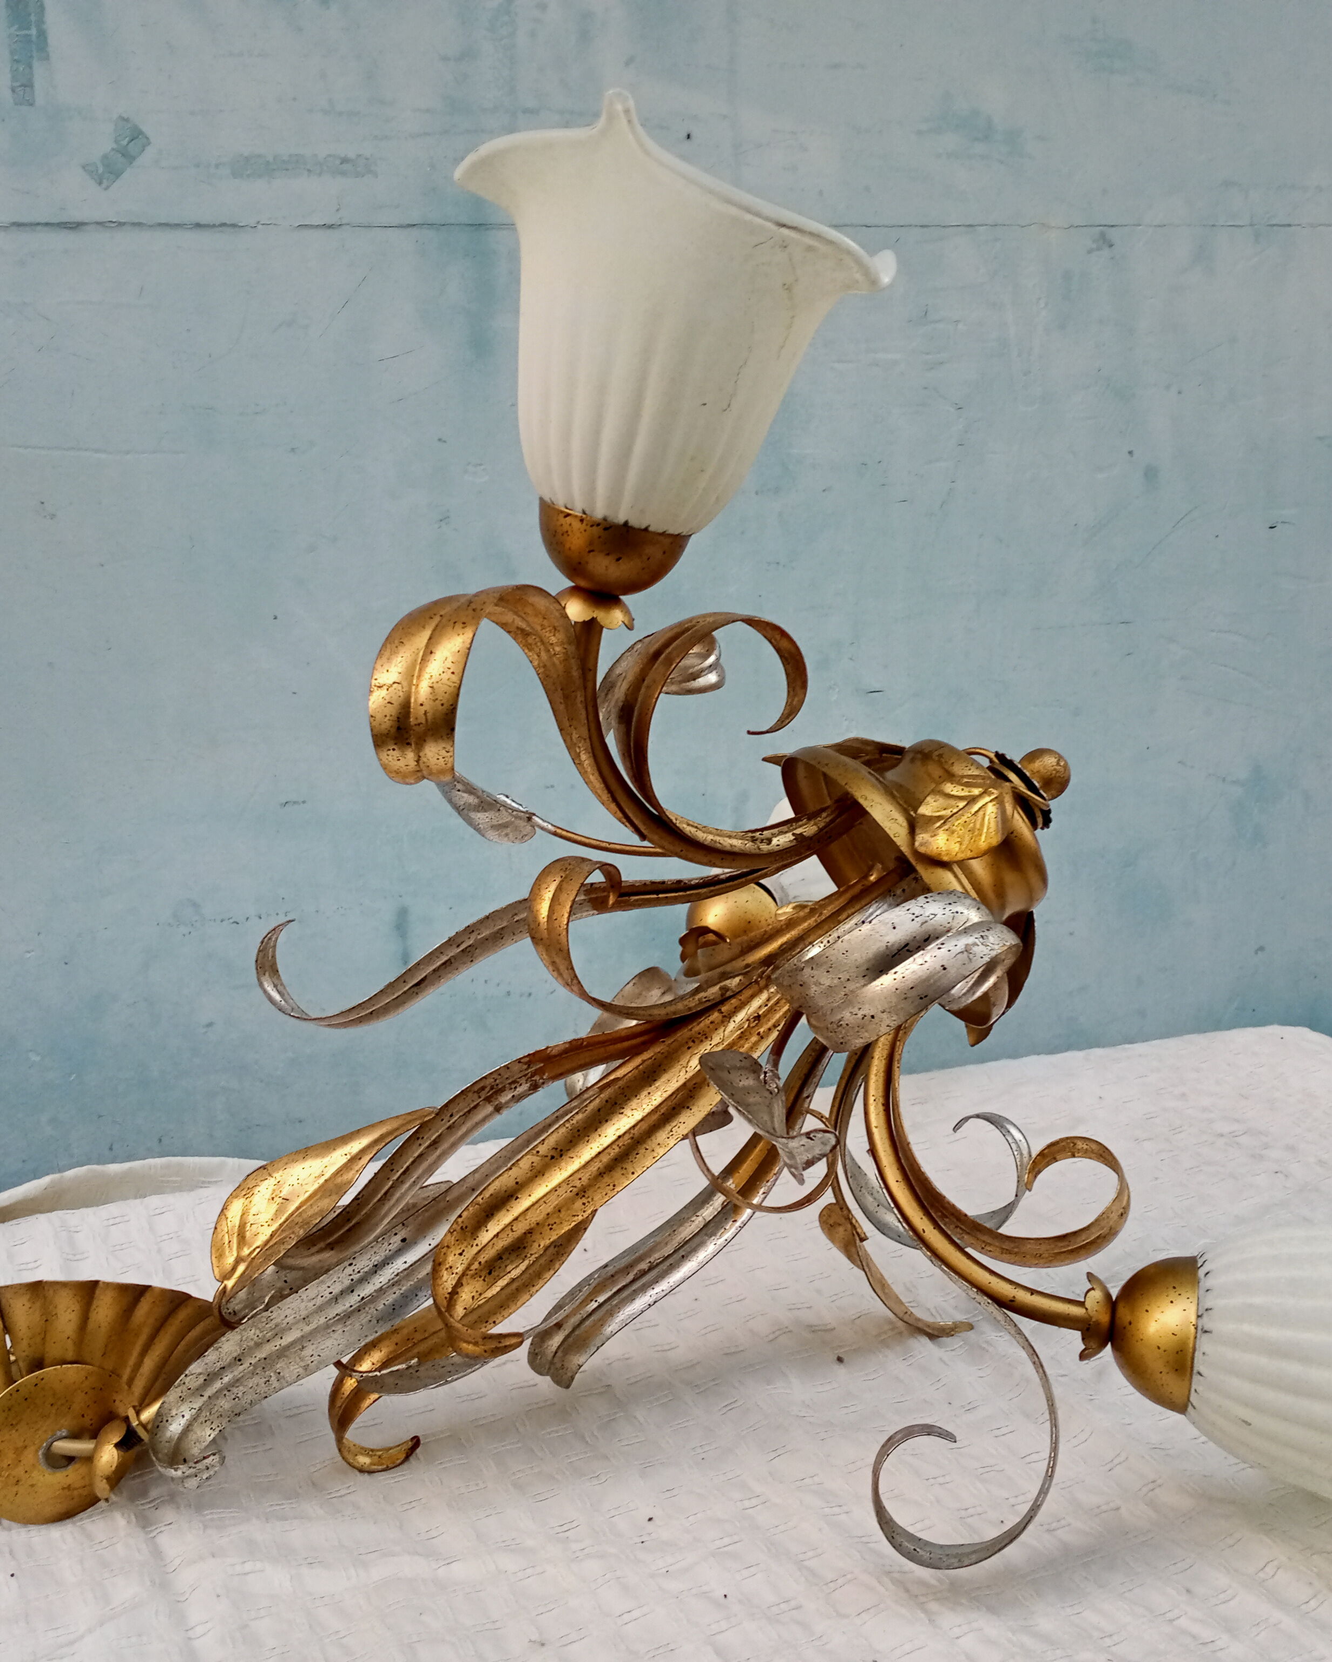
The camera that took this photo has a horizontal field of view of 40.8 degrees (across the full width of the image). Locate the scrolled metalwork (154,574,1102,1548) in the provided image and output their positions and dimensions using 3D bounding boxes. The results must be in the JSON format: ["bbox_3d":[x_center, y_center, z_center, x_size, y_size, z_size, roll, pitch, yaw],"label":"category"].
[{"bbox_3d":[-0.011,0.107,0.743,0.446,0.367,0.313,-36,0,-8],"label":"scrolled metalwork"}]

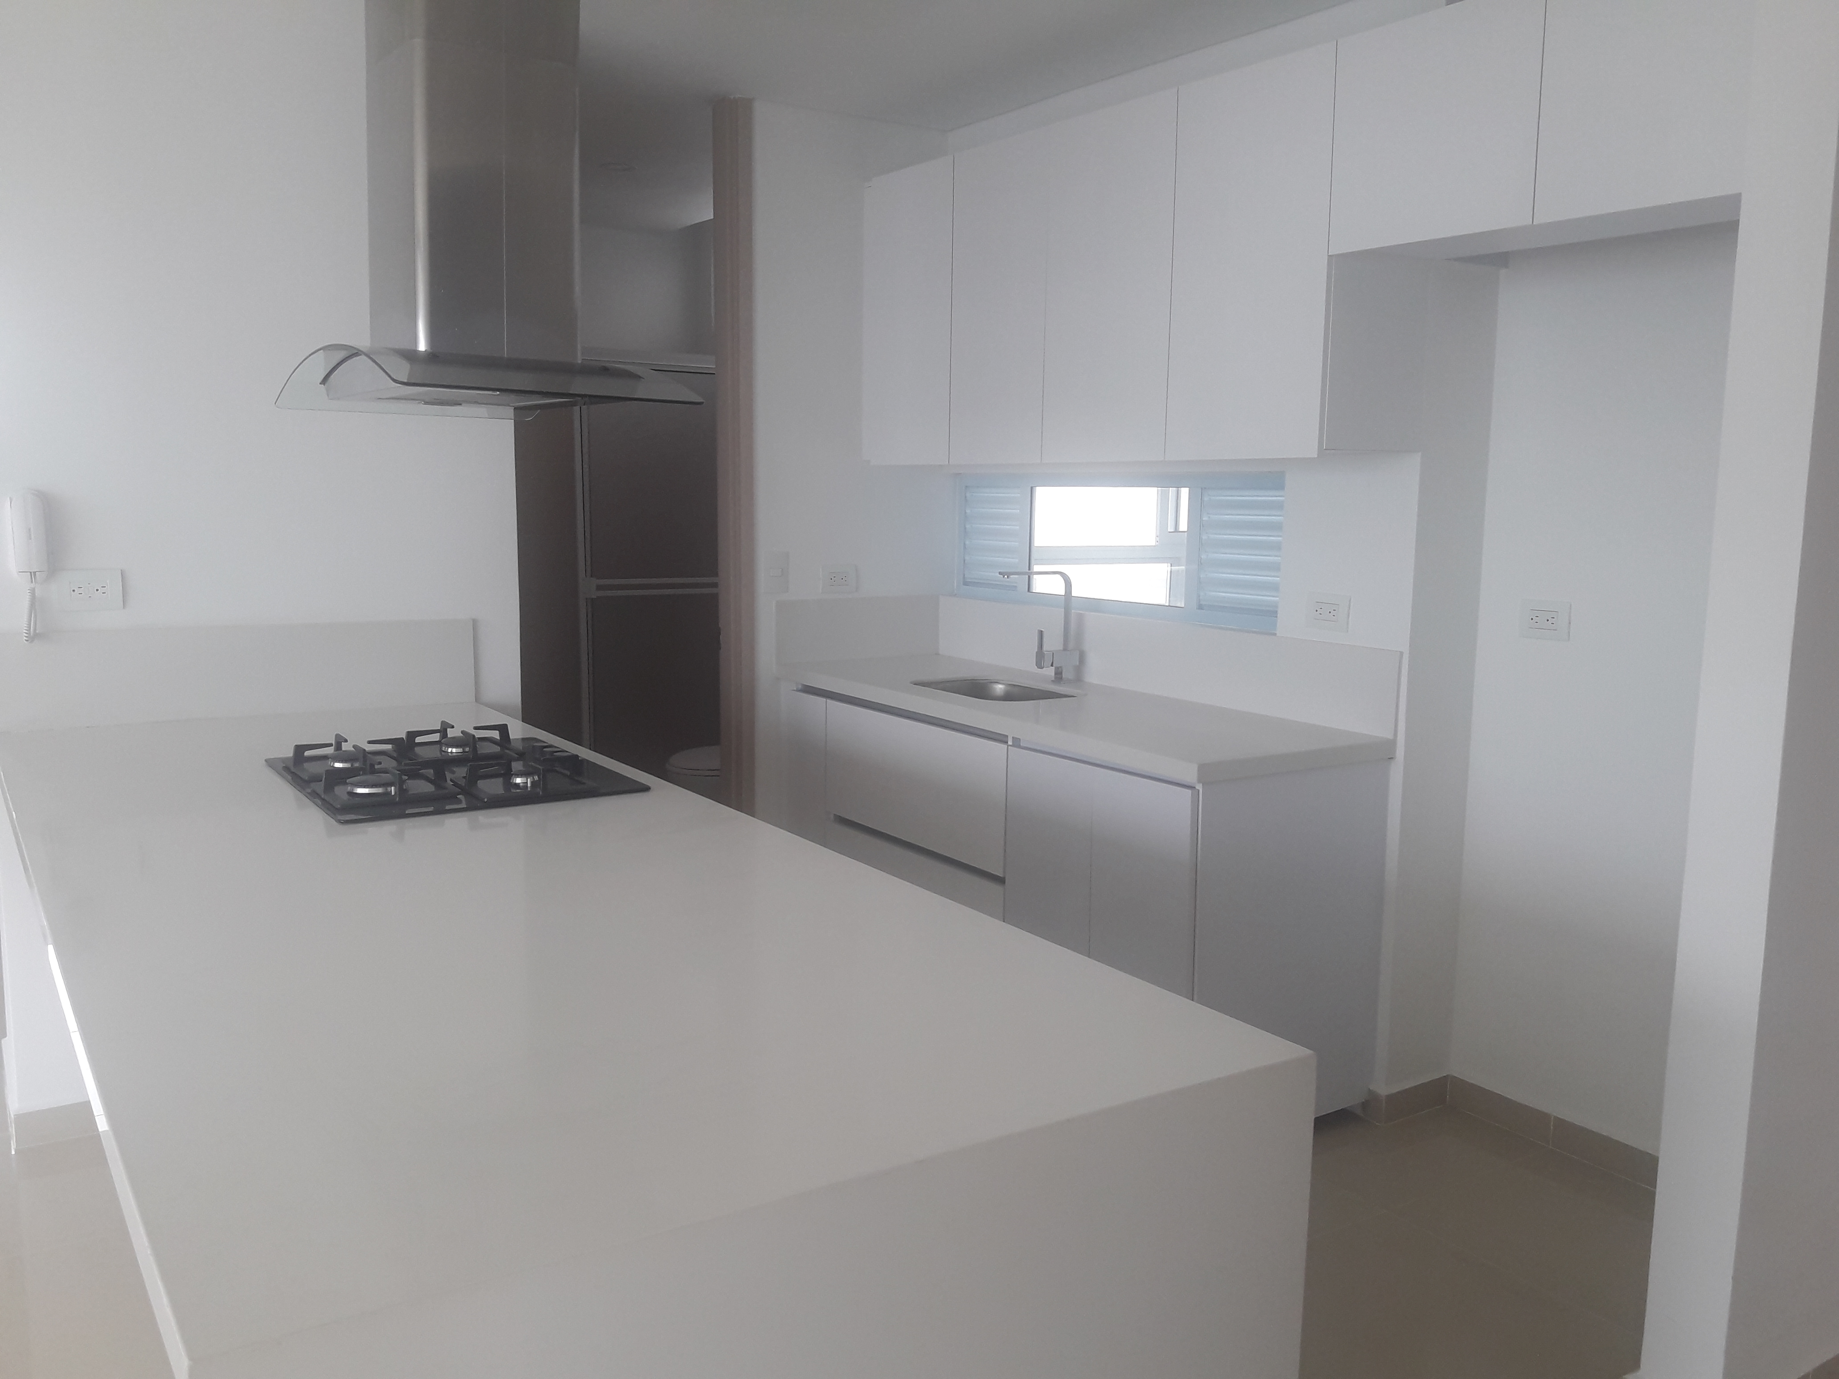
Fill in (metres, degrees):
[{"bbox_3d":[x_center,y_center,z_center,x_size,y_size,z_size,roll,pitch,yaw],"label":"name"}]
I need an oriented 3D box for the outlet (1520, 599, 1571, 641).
[{"bbox_3d":[1.319,-0.145,3.144,0.012,0.079,0.119,-4,9,-34],"label":"outlet"}]

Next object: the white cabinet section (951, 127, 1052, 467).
[{"bbox_3d":[0.337,-1.024,4.007,0.319,0.821,0.417,-5,9,-33],"label":"white cabinet section"}]

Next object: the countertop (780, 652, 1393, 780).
[{"bbox_3d":[0.304,0.039,3.798,0.590,0.038,1.765,-4,9,-34],"label":"countertop"}]

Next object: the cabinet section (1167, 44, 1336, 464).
[{"bbox_3d":[0.827,-0.915,3.259,0.319,0.821,0.459,-5,9,-33],"label":"cabinet section"}]

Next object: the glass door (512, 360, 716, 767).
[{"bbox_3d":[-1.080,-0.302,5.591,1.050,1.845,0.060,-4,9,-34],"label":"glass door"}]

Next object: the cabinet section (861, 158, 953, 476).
[{"bbox_3d":[0.097,-1.077,4.372,0.319,0.821,0.465,-5,9,-33],"label":"cabinet section"}]

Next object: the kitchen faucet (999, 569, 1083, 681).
[{"bbox_3d":[0.326,-0.171,4.043,0.265,0.310,0.055,-4,9,-34],"label":"kitchen faucet"}]

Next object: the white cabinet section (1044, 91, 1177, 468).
[{"bbox_3d":[0.576,-0.971,3.642,0.319,0.821,0.463,-5,9,-33],"label":"white cabinet section"}]

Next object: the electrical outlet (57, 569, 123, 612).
[{"bbox_3d":[-1.706,-0.203,3.066,0.117,0.085,0.012,-4,9,-34],"label":"electrical outlet"}]

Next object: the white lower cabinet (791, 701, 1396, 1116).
[{"bbox_3d":[0.307,0.455,3.840,0.580,0.798,1.720,-4,9,-34],"label":"white lower cabinet"}]

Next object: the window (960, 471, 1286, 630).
[{"bbox_3d":[0.479,-0.400,4.062,0.080,0.377,1.330,-4,9,-34],"label":"window"}]

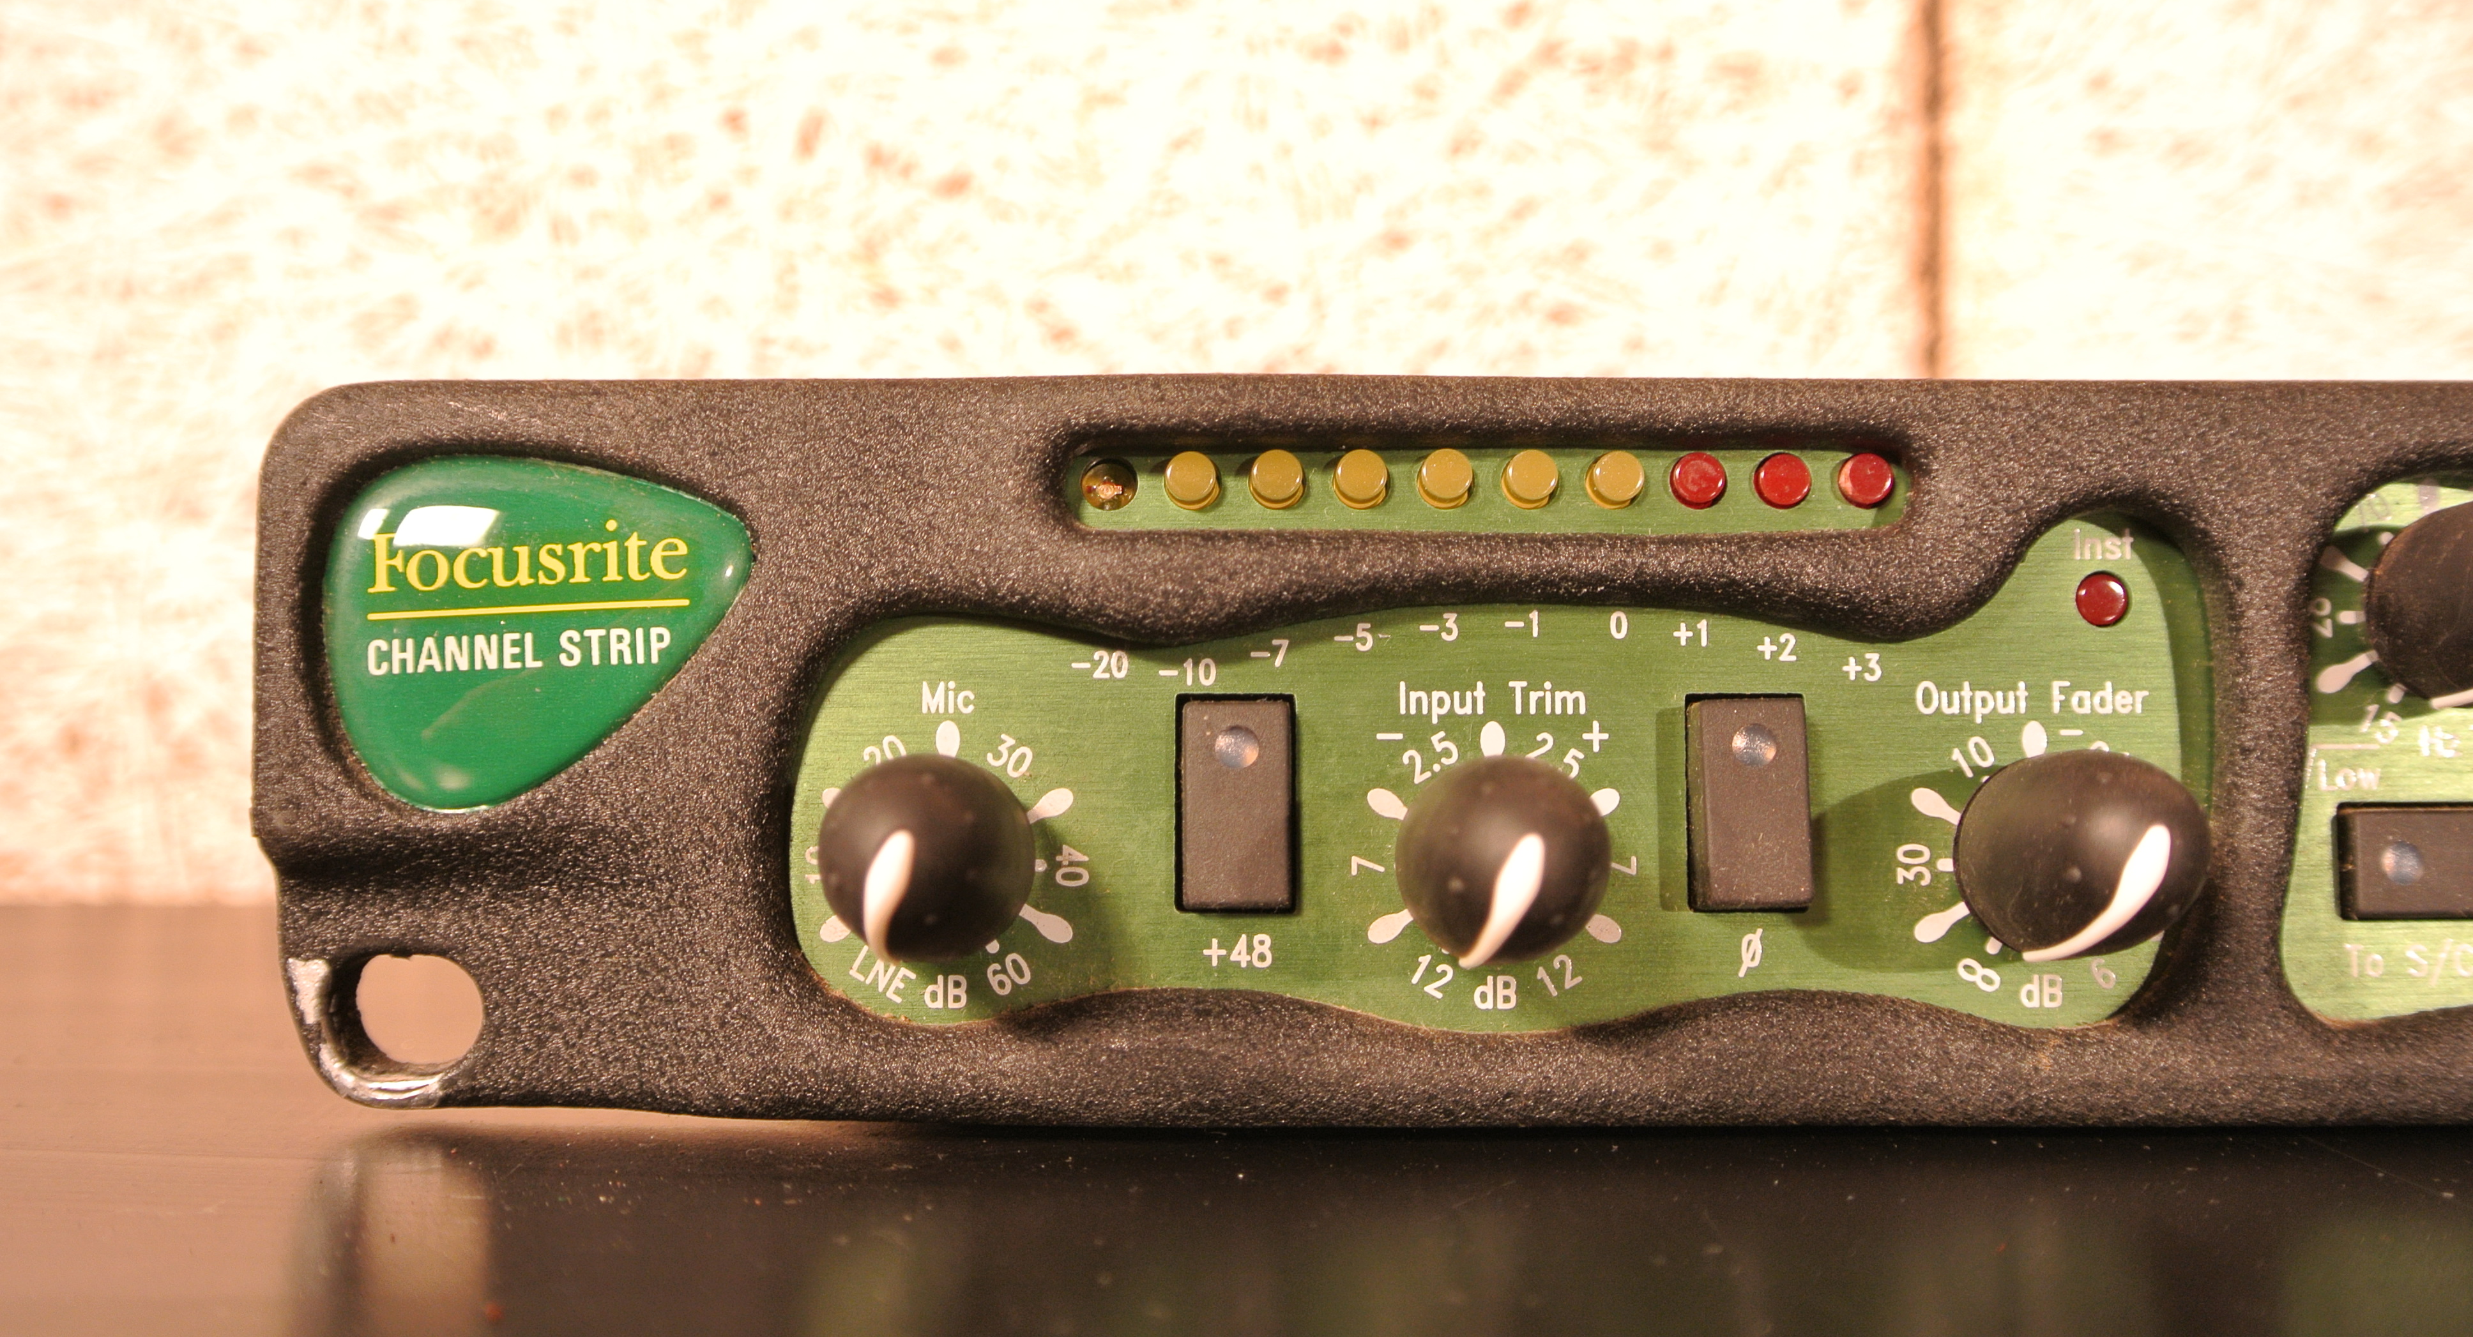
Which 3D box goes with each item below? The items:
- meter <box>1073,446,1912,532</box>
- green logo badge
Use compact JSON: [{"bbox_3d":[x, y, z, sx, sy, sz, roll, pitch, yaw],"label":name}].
[{"bbox_3d":[0.015,-0.011,0.165,0.050,0.005,0.003,0,-4,1],"label":"meter"},{"bbox_3d":[-0.042,-0.002,0.165,0.025,0.021,0.003,-2,-4,1],"label":"green logo badge"}]

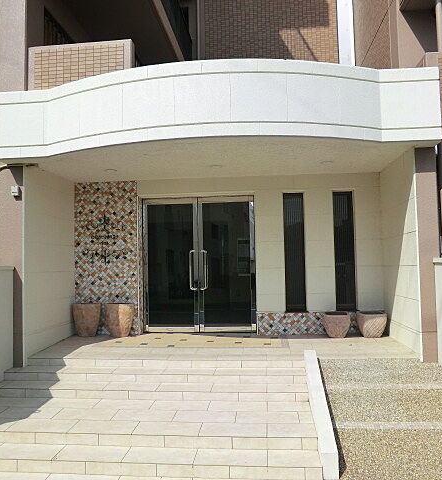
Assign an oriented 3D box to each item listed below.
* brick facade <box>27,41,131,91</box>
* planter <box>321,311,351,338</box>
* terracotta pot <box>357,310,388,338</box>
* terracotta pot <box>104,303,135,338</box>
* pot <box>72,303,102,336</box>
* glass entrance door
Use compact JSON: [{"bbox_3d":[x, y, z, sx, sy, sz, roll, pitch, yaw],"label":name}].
[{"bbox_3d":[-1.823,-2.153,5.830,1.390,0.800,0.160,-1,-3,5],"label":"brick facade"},{"bbox_3d":[1.710,1.250,6.531,0.397,0.341,0.397,-1,-3,5],"label":"planter"},{"bbox_3d":[2.208,1.238,6.483,0.436,0.341,0.436,-1,-3,5],"label":"terracotta pot"},{"bbox_3d":[-1.562,1.240,6.827,0.466,0.475,0.466,-1,-3,0],"label":"terracotta pot"},{"bbox_3d":[-2.077,1.245,6.876,0.455,0.472,0.455,-1,-3,5],"label":"pot"},{"bbox_3d":[-0.366,0.387,7.258,1.821,2.223,0.120,-1,-3,5],"label":"glass entrance door"}]

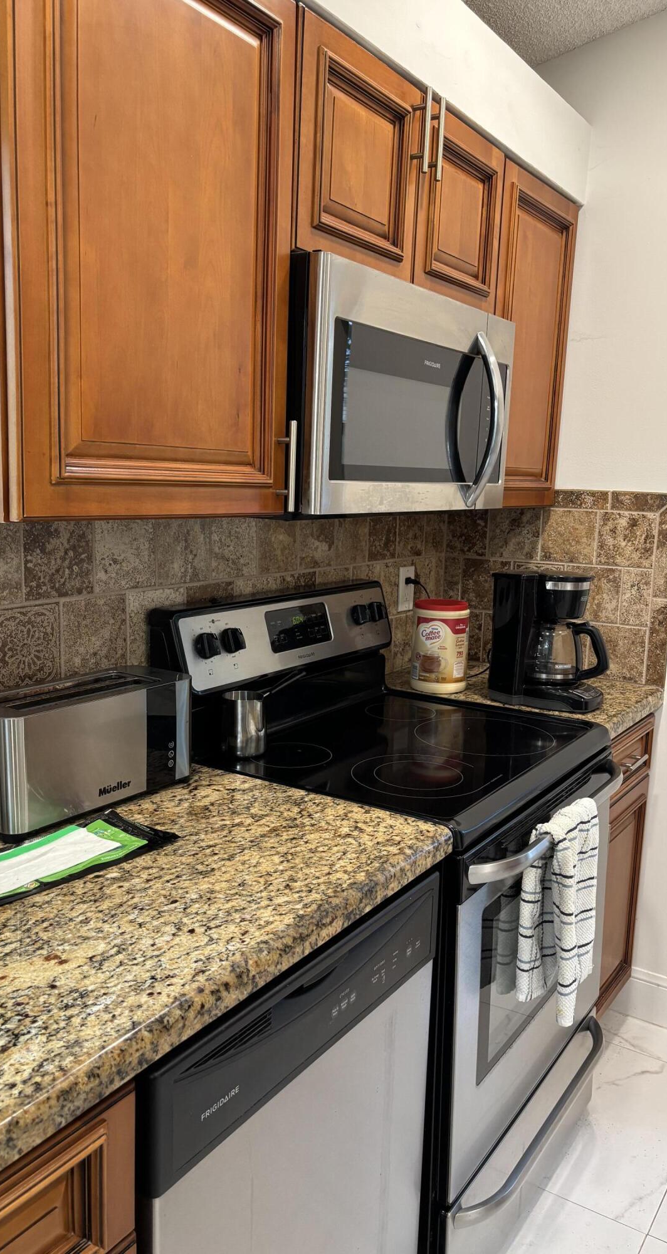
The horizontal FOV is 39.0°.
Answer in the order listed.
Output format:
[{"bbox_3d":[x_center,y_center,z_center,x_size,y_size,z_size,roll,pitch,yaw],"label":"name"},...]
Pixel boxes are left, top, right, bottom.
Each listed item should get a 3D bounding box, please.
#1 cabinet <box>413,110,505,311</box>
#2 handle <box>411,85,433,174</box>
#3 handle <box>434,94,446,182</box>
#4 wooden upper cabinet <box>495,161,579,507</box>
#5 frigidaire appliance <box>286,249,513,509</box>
[{"bbox_3d":[0.127,-0.845,2.000,0.325,0.355,0.375,8,11,33],"label":"cabinet"},{"bbox_3d":[0.157,-0.894,1.698,0.039,0.146,0.012,8,11,33],"label":"handle"},{"bbox_3d":[0.189,-0.900,1.749,0.037,0.143,0.012,8,11,33],"label":"handle"},{"bbox_3d":[0.350,-0.691,2.376,0.325,0.762,0.458,8,11,33],"label":"wooden upper cabinet"},{"bbox_3d":[0.037,-0.438,1.876,0.400,0.411,0.757,8,11,33],"label":"frigidaire appliance"}]

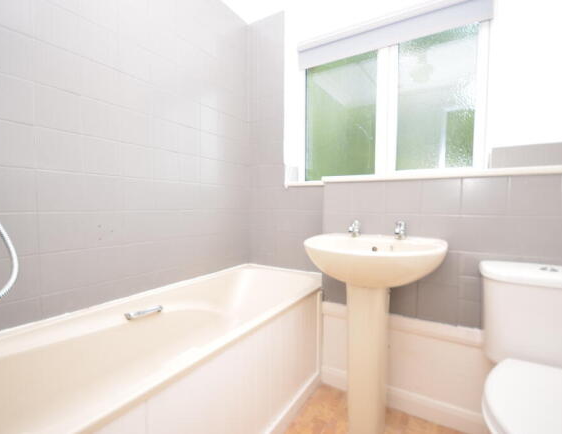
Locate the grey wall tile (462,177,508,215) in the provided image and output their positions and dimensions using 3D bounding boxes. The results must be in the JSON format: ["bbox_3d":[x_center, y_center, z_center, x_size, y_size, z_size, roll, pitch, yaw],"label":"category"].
[{"bbox_3d":[0.800,-0.080,1.073,0.150,0.150,0.010,2,3,33],"label":"grey wall tile"}]

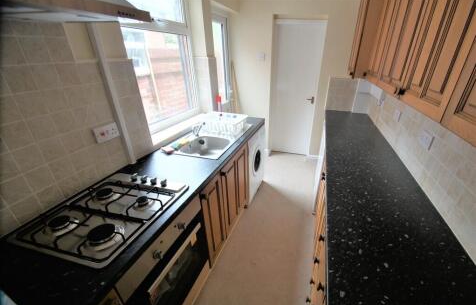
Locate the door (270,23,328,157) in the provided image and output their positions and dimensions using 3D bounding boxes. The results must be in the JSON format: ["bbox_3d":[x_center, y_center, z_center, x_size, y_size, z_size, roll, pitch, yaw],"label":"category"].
[{"bbox_3d":[0.927,-0.906,3.248,0.730,2.020,0.050,8,27,20],"label":"door"}]

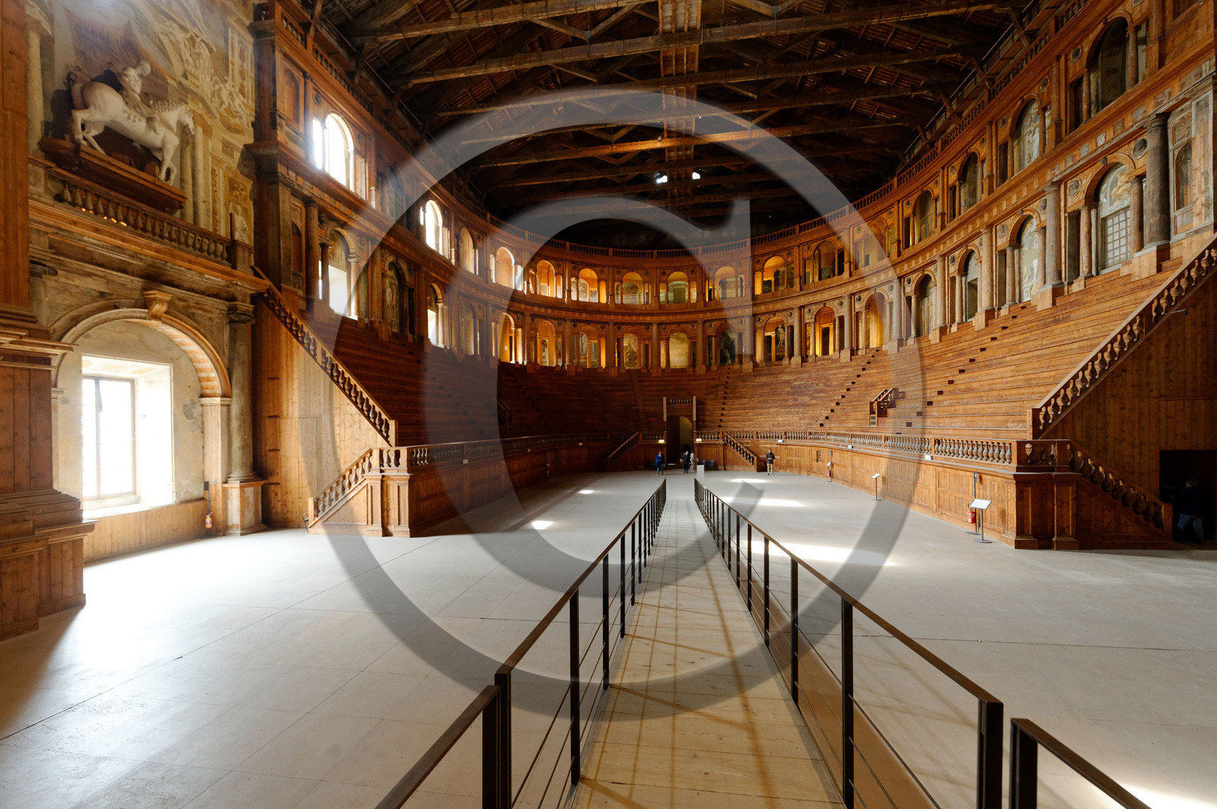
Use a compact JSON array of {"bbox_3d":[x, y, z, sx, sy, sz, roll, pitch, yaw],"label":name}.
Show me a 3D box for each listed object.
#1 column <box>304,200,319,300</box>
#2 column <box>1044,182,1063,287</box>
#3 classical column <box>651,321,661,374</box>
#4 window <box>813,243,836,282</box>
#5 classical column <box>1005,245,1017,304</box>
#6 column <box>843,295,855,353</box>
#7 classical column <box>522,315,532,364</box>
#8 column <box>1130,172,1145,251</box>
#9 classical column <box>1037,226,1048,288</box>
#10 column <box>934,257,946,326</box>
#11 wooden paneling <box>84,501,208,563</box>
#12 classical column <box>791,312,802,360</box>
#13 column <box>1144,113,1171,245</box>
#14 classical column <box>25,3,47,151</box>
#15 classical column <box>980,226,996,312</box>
[{"bbox_3d":[-11.904,-6.195,18.976,0.600,3.900,0.600,-1,-1,9],"label":"column"},{"bbox_3d":[17.040,-6.522,18.109,0.600,3.900,0.600,-1,-1,9],"label":"column"},{"bbox_3d":[4.253,-5.103,42.300,0.860,4.600,0.860,0,-2,10],"label":"classical column"},{"bbox_3d":[16.260,-10.766,35.700,0.350,2.750,1.750,1,-2,-33],"label":"window"},{"bbox_3d":[18.045,-5.814,21.200,0.460,2.620,0.460,0,-2,10],"label":"classical column"},{"bbox_3d":[17.233,-5.779,33.900,0.760,4.050,0.760,2,-3,-41],"label":"column"},{"bbox_3d":[-6.589,-5.288,38.325,0.600,3.900,0.600,0,-2,-41],"label":"classical column"},{"bbox_3d":[16.719,-5.956,14.942,0.400,2.574,0.400,-1,-1,9],"label":"column"},{"bbox_3d":[17.294,-5.815,18.842,0.400,2.574,0.400,-1,-1,9],"label":"classical column"},{"bbox_3d":[18.199,-6.183,25.898,0.600,3.900,0.600,-1,-1,5],"label":"column"},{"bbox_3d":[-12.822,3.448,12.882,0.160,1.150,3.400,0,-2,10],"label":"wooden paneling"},{"bbox_3d":[14.784,-5.512,37.043,0.600,3.900,0.600,0,-1,-40],"label":"classical column"},{"bbox_3d":[16.444,-6.745,14.162,0.600,3.900,0.600,-1,-1,9],"label":"column"},{"bbox_3d":[-13.096,-7.469,10.800,0.340,3.350,0.420,0,-2,10],"label":"classical column"},{"bbox_3d":[17.752,-6.346,22.073,0.600,3.900,0.600,-1,-1,9],"label":"classical column"}]

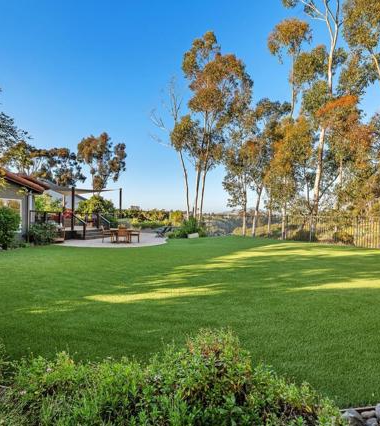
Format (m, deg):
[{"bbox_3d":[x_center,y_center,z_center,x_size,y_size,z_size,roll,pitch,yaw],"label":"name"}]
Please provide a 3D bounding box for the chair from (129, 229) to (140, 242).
[{"bbox_3d":[-2.870,1.110,12.950,0.600,0.880,0.580,0,0,-10],"label":"chair"}]

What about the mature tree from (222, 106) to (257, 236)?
[{"bbox_3d":[3.640,-3.050,18.300,2.400,9.570,2.400,0,0,0],"label":"mature tree"}]

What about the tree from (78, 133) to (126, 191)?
[{"bbox_3d":[-12.750,-4.700,36.000,6.700,12.200,6.200,0,0,-19],"label":"tree"}]

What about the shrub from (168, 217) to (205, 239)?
[{"bbox_3d":[-0.220,0.890,15.900,2.200,1.350,1.700,0,0,0],"label":"shrub"}]

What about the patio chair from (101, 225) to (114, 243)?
[{"bbox_3d":[-4.250,1.110,12.900,0.600,0.880,0.580,0,0,-10],"label":"patio chair"}]

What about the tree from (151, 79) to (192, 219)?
[{"bbox_3d":[-1.640,-5.310,22.000,3.500,13.180,3.000,0,0,0],"label":"tree"}]

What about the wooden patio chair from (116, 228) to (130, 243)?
[{"bbox_3d":[-3.360,1.110,12.500,0.570,0.860,0.600,0,0,-10],"label":"wooden patio chair"}]

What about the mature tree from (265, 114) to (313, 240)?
[{"bbox_3d":[6.650,-2.360,16.800,3.000,8.310,2.900,0,0,0],"label":"mature tree"}]

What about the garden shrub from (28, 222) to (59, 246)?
[{"bbox_3d":[-7.400,1.030,12.600,1.400,1.080,1.200,0,0,-30],"label":"garden shrub"}]

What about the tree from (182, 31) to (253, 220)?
[{"bbox_3d":[2.430,-7.390,22.000,5.800,17.520,5.200,0,0,0],"label":"tree"}]

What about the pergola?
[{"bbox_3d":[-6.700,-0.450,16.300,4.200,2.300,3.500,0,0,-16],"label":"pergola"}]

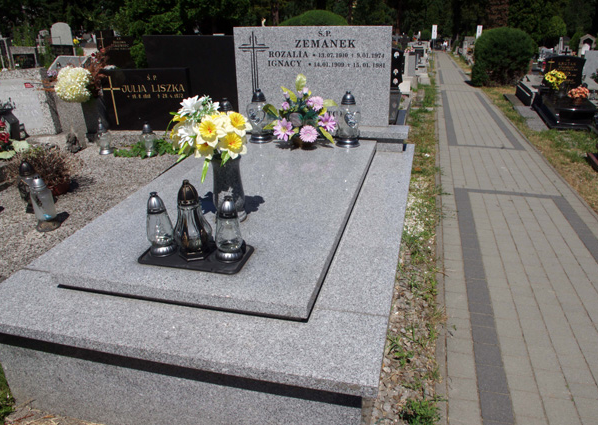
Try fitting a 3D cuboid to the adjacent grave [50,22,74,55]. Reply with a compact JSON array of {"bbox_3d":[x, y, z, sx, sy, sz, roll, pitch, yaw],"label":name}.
[{"bbox_3d":[-5.748,-4.144,11.652,0.620,0.930,0.150,5,21,14],"label":"adjacent grave"}]

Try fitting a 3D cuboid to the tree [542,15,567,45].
[{"bbox_3d":[14.981,-10.338,28.000,1.500,2.400,1.500,4,24,14],"label":"tree"}]

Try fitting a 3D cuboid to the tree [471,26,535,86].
[{"bbox_3d":[5.915,-4.552,13.900,1.750,1.750,1.700,4,24,14],"label":"tree"}]

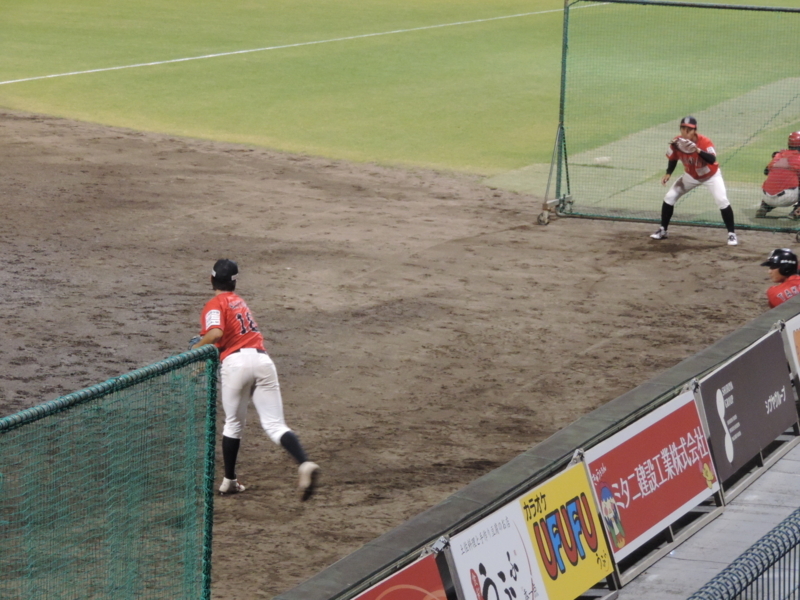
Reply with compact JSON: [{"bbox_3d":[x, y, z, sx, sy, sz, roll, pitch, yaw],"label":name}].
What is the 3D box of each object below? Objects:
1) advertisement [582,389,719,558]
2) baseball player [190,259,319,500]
[{"bbox_3d":[1.091,0.736,18.200,0.050,0.464,1.854,-15,2,19],"label":"advertisement"},{"bbox_3d":[-1.069,0.569,31.400,0.750,1.680,1.100,-3,8,-27],"label":"baseball player"}]

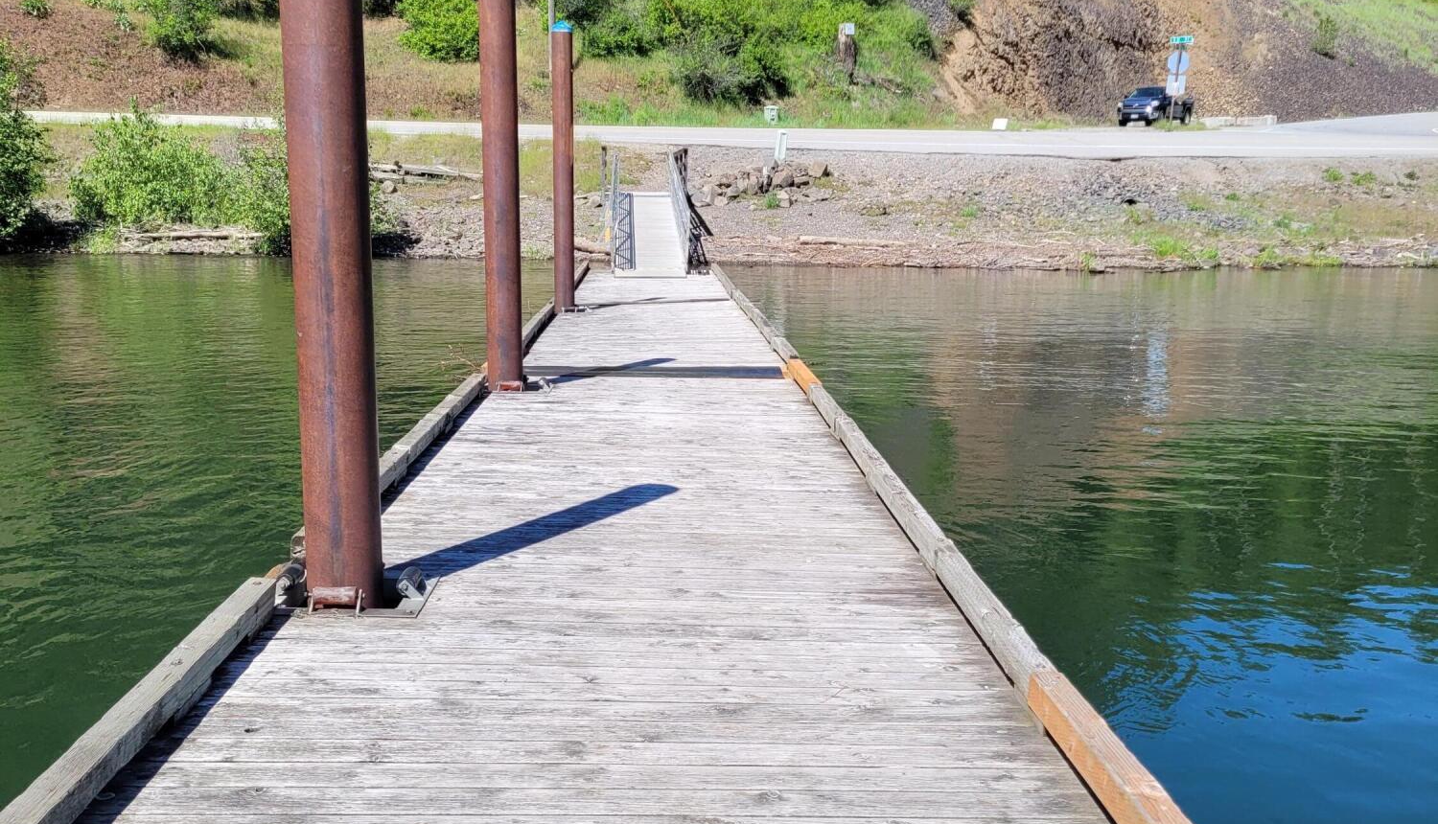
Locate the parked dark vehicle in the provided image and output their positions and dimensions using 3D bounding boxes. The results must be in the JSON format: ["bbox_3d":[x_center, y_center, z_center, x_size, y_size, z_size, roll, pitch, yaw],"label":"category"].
[{"bbox_3d":[20.900,-14.650,68.900,1.970,1.870,5.600,7,11,37],"label":"parked dark vehicle"}]

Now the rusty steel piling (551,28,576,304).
[{"bbox_3d":[-1.951,-3.055,18.012,0.271,3.564,0.271,0,9,-2],"label":"rusty steel piling"}]

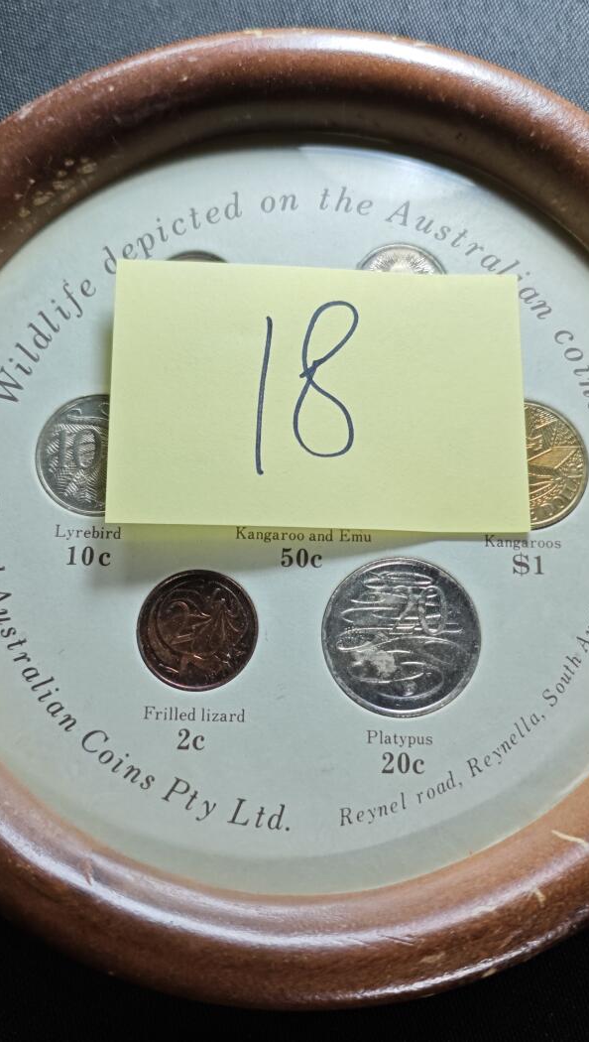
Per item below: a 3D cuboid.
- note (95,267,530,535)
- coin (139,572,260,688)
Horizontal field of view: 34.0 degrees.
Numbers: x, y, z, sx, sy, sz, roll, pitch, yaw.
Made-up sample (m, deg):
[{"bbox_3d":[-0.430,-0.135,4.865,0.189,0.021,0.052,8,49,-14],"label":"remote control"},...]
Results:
[{"bbox_3d":[0.005,-0.023,0.176,0.076,0.002,0.051,1,77,-4],"label":"note"},{"bbox_3d":[-0.017,0.019,0.172,0.022,0.002,0.022,0,79,-1],"label":"coin"}]

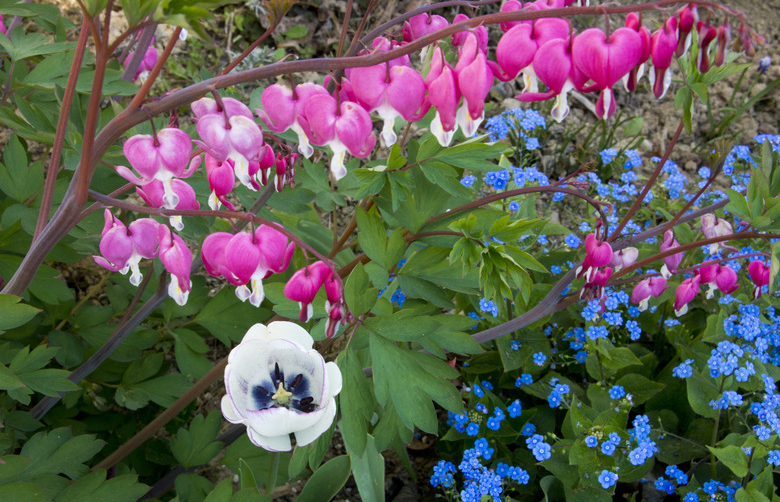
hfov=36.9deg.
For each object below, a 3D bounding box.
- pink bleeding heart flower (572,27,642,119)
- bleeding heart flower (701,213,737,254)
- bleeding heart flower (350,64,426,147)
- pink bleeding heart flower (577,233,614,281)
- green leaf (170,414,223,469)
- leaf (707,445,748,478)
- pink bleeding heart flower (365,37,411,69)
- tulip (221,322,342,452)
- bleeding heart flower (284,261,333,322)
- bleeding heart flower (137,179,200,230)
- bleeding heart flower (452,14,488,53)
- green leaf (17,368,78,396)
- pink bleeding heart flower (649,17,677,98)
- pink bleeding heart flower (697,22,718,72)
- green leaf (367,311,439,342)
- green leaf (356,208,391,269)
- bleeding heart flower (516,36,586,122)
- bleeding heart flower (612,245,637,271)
[{"bbox_3d":[0.097,-0.079,0.520,0.030,0.038,0.017,0,28,0],"label":"pink bleeding heart flower"},{"bbox_3d":[0.194,-0.010,0.690,0.021,0.022,0.014,-3,30,-6],"label":"bleeding heart flower"},{"bbox_3d":[-0.001,-0.065,0.520,0.034,0.037,0.018,-2,28,-4],"label":"bleeding heart flower"},{"bbox_3d":[0.116,0.004,0.660,0.020,0.027,0.014,-6,35,-8],"label":"pink bleeding heart flower"},{"bbox_3d":[-0.122,0.120,0.740,0.033,0.009,0.036,9,54,6],"label":"green leaf"},{"bbox_3d":[0.176,0.110,0.610,0.022,0.007,0.020,21,45,22],"label":"leaf"},{"bbox_3d":[-0.001,-0.102,0.620,0.026,0.028,0.015,0,35,0],"label":"pink bleeding heart flower"},{"bbox_3d":[-0.053,0.067,0.570,0.058,0.043,0.058,0,40,0],"label":"tulip"},{"bbox_3d":[-0.035,0.017,0.500,0.020,0.024,0.014,-19,35,-29],"label":"bleeding heart flower"},{"bbox_3d":[-0.108,-0.024,0.570,0.029,0.029,0.017,0,28,0],"label":"bleeding heart flower"},{"bbox_3d":[0.041,-0.110,0.600,0.022,0.028,0.015,-12,37,-16],"label":"bleeding heart flower"},{"bbox_3d":[-0.179,0.068,0.610,0.032,0.009,0.020,0,47,0],"label":"green leaf"},{"bbox_3d":[0.113,-0.080,0.485,0.013,0.032,0.017,10,31,17],"label":"pink bleeding heart flower"},{"bbox_3d":[0.144,-0.092,0.530,0.010,0.023,0.009,0,35,0],"label":"pink bleeding heart flower"},{"bbox_3d":[0.006,0.039,0.610,0.038,0.008,0.020,0,44,0],"label":"green leaf"},{"bbox_3d":[-0.009,-0.006,0.600,0.019,0.032,0.012,0,23,0],"label":"green leaf"},{"bbox_3d":[0.072,-0.077,0.520,0.031,0.034,0.018,-15,38,-20],"label":"bleeding heart flower"},{"bbox_3d":[0.171,0.006,0.860,0.023,0.023,0.014,-5,27,-9],"label":"bleeding heart flower"}]

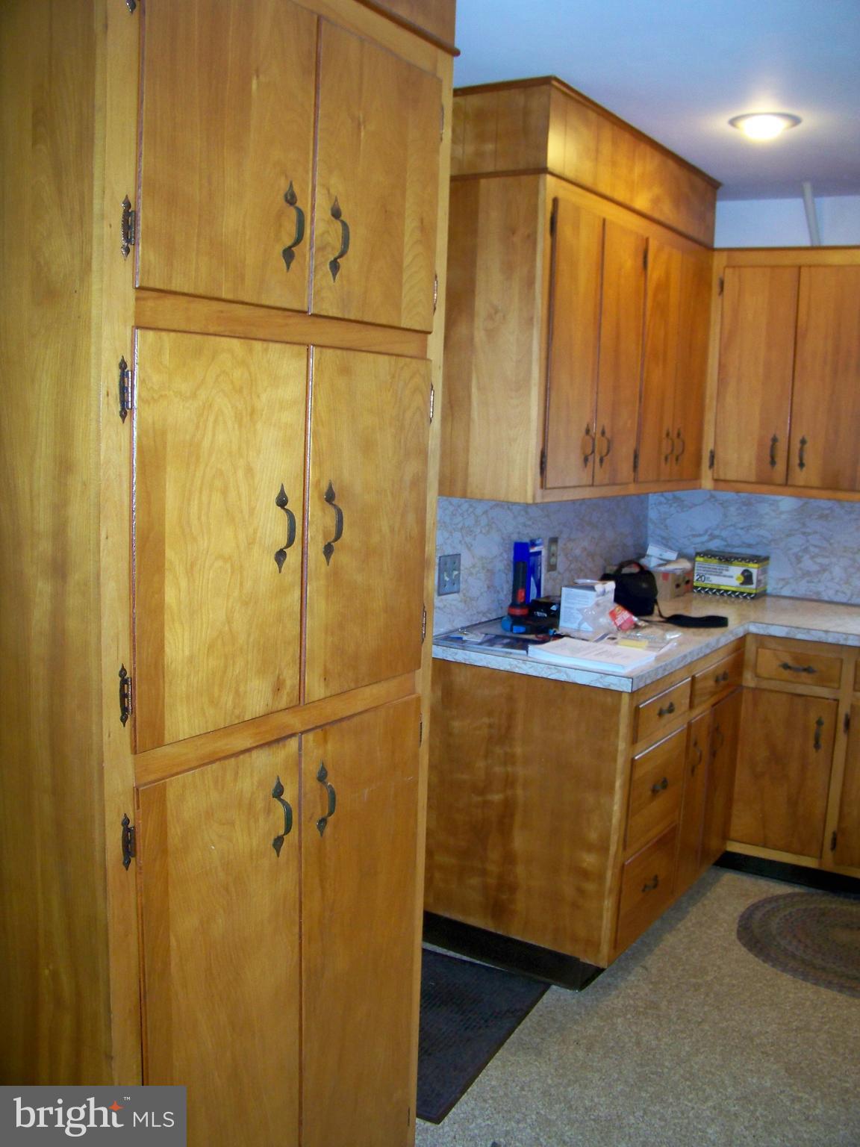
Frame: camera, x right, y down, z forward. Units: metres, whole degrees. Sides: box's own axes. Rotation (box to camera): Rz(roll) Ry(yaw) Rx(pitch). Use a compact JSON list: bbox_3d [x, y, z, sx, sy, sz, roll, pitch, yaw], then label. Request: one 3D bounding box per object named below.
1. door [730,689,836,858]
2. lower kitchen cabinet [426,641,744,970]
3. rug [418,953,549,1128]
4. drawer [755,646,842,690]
[{"bbox_3d":[1.181,0.668,3.676,0.312,0.548,0.030,7,9,32],"label":"door"},{"bbox_3d":[0.496,0.598,3.481,0.660,0.766,1.038,7,9,32],"label":"lower kitchen cabinet"},{"bbox_3d":[-0.046,1.141,2.822,0.504,0.012,0.684,6,9,28],"label":"rug"},{"bbox_3d":[1.318,0.296,3.769,0.275,0.100,0.398,7,9,32],"label":"drawer"}]

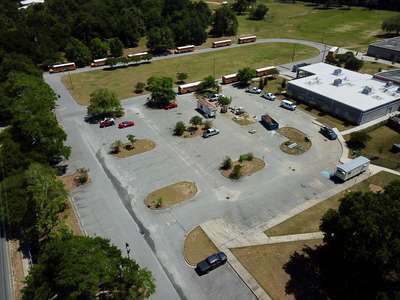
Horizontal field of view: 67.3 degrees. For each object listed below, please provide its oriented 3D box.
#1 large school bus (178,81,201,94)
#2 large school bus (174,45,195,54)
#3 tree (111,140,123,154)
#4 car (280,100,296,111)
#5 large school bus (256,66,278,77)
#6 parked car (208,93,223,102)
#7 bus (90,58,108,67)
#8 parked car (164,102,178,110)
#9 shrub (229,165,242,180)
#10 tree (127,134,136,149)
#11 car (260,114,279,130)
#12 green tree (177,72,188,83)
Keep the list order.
[{"bbox_3d":[-2.380,-24.940,118.810,12.000,3.100,2.450,-18,36,-26],"label":"large school bus"},{"bbox_3d":[-8.950,-56.990,170.750,11.400,3.100,2.500,-14,35,-19],"label":"large school bus"},{"bbox_3d":[-22.940,-0.770,82.750,2.920,3.480,2.920,-1,33,0],"label":"tree"},{"bbox_3d":[32.184,-16.034,108.531,1.957,2.000,4.998,-26,40,-33],"label":"car"},{"bbox_3d":[31.277,-36.166,139.511,11.582,3.086,2.448,-13,34,-16],"label":"large school bus"},{"bbox_3d":[5.650,-20.040,113.940,5.400,1.750,1.950,-20,37,-27],"label":"parked car"},{"bbox_3d":[-48.910,-43.970,150.660,12.000,3.100,2.450,-17,35,-25],"label":"bus"},{"bbox_3d":[-10.360,-15.460,106.350,4.600,1.500,1.850,-18,36,-25],"label":"parked car"},{"bbox_3d":[8.730,5.130,70.570,1.900,2.500,1.900,-18,36,-26],"label":"shrub"},{"bbox_3d":[-18.780,-2.550,82.860,2.400,3.300,2.400,-18,36,-26],"label":"tree"},{"bbox_3d":[21.340,-8.510,92.510,2.300,2.250,6.100,-10,33,-14],"label":"car"},{"bbox_3d":[-7.480,-30.810,128.820,4.700,4.130,4.700,-1,33,0],"label":"green tree"}]

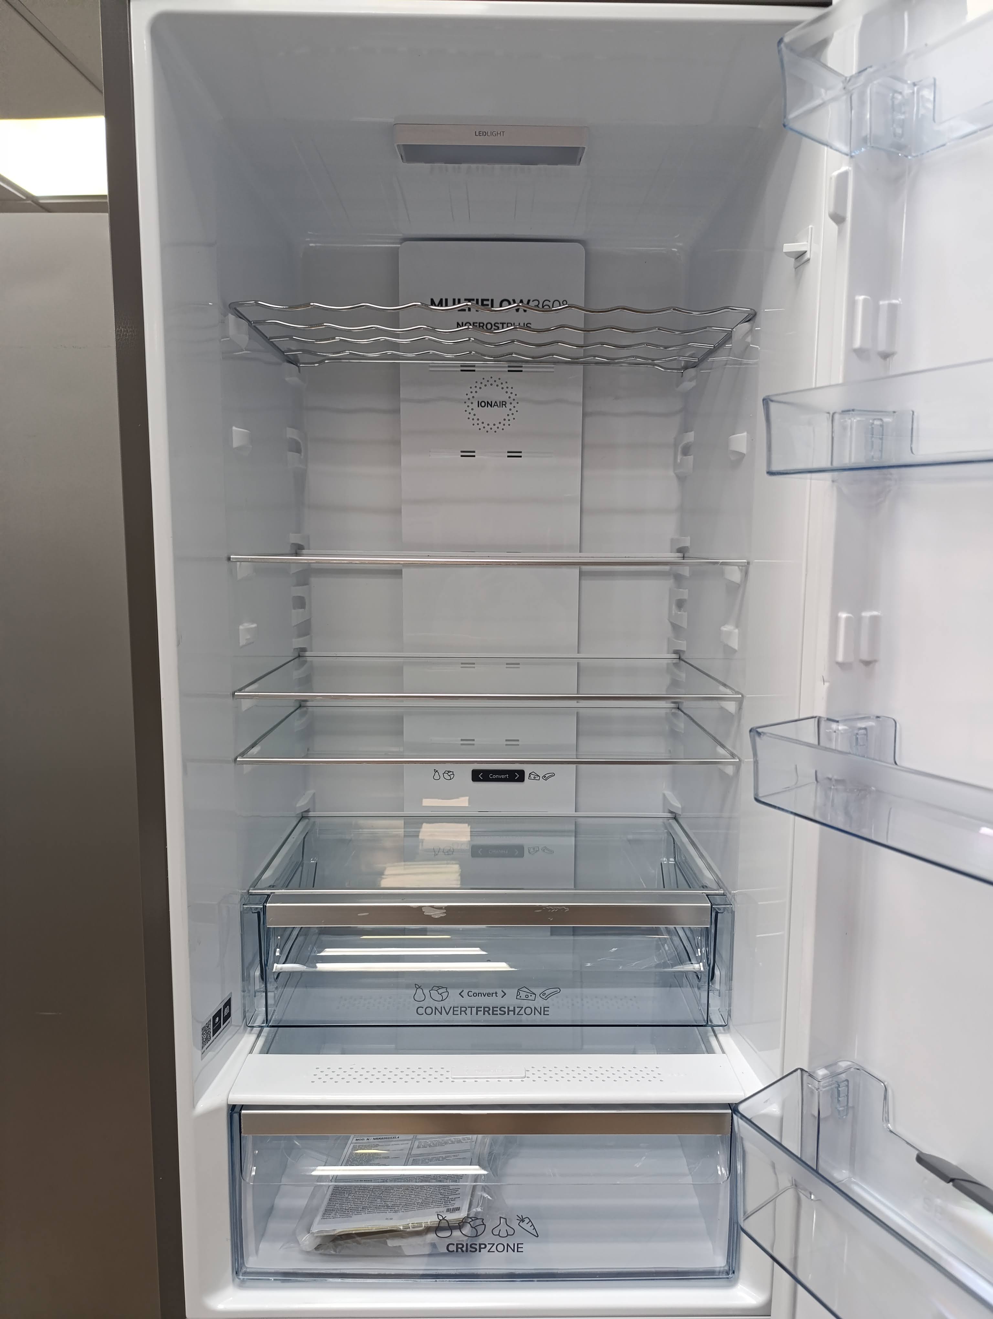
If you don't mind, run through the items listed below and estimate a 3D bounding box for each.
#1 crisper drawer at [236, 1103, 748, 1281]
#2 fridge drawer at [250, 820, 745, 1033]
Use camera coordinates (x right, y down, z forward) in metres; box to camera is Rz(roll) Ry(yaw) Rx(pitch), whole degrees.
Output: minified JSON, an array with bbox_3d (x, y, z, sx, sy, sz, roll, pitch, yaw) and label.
[{"bbox_3d":[-0.010,0.472,0.988,0.469,0.180,0.345,0,8,0],"label":"crisper drawer"},{"bbox_3d":[-0.009,0.296,1.036,0.493,0.136,0.270,0,8,0],"label":"fridge drawer"}]

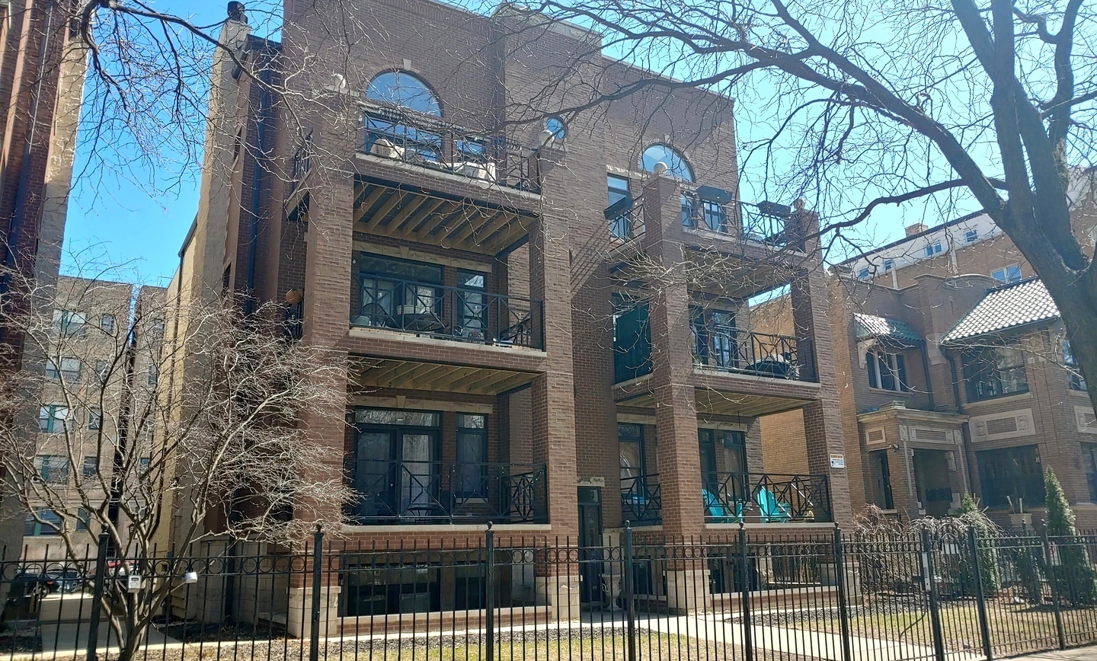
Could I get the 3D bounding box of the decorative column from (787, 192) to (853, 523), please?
[{"bbox_3d":[6.604,1.584,19.247,0.615,9.580,0.615,7,-17,-29],"label":"decorative column"}]

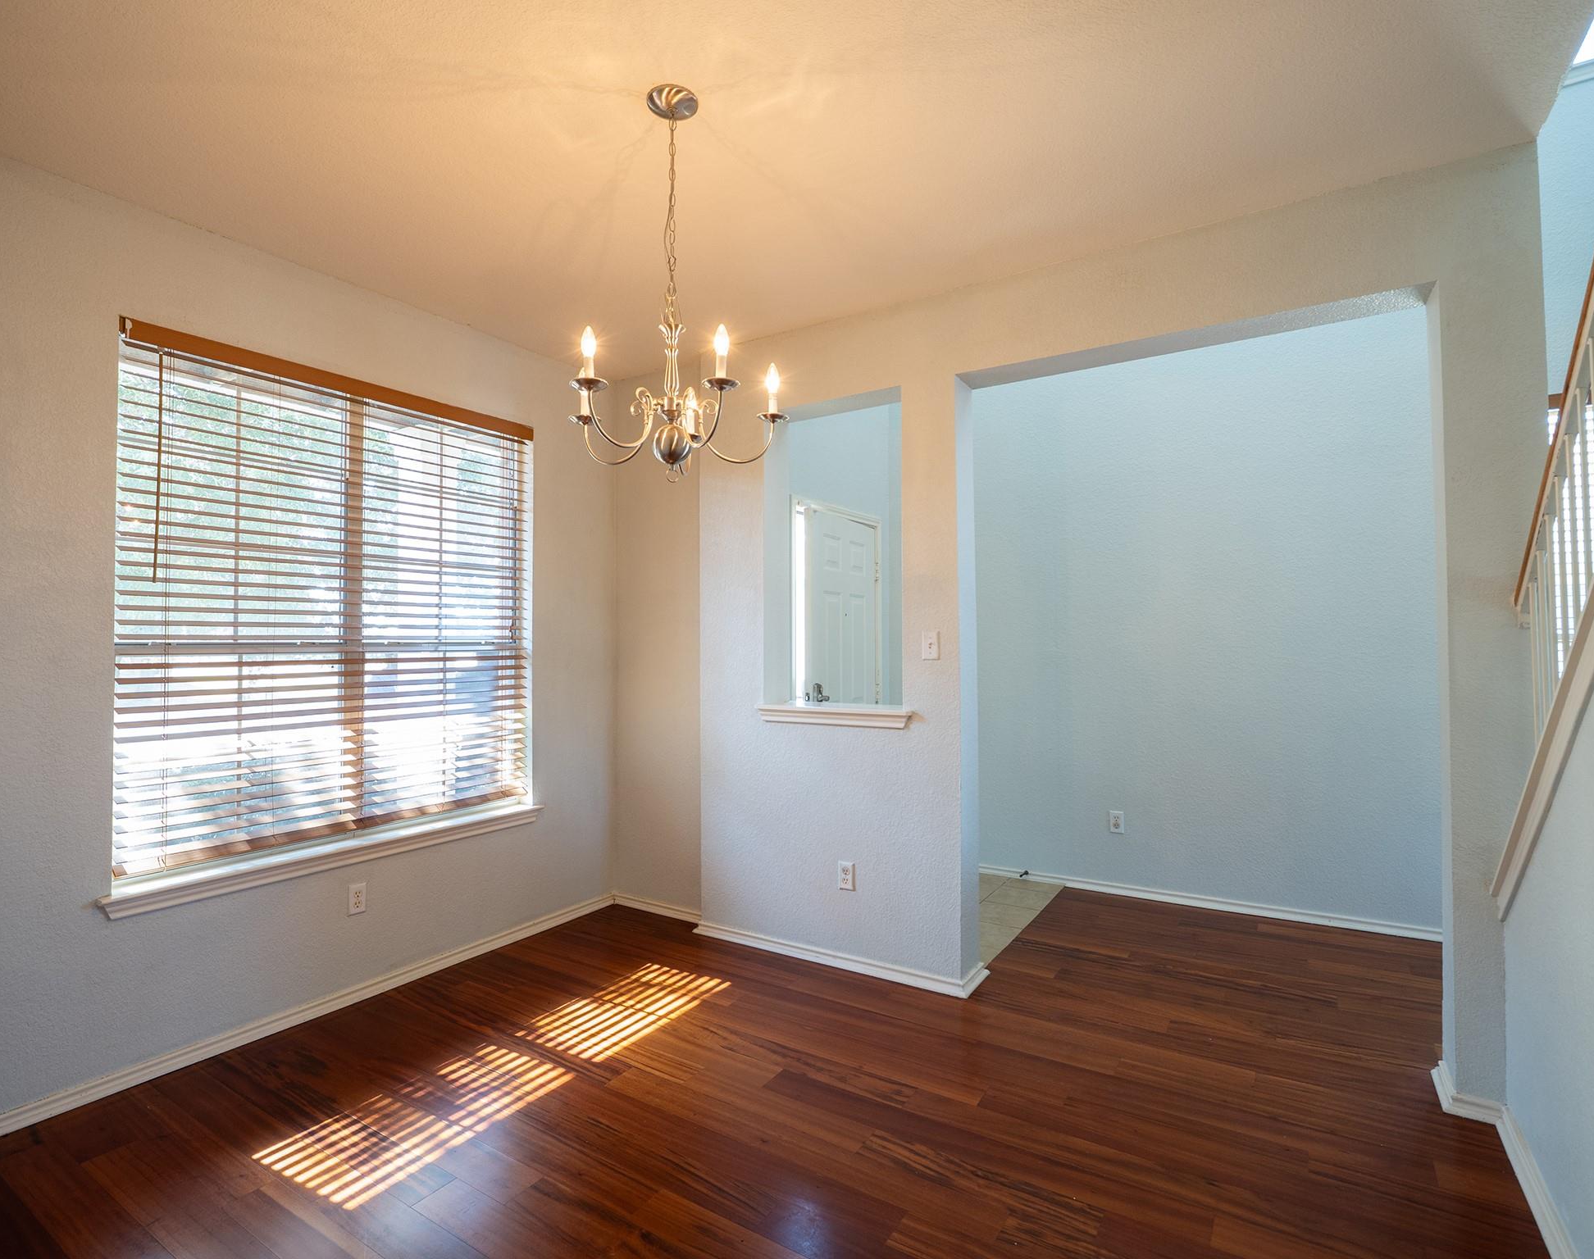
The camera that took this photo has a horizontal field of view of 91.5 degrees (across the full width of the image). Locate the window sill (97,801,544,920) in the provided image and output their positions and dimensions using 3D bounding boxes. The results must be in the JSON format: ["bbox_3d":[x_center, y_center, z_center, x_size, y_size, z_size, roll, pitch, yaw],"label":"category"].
[{"bbox_3d":[-1.670,0.853,2.998,0.143,0.073,1.609,-1,-1,33],"label":"window sill"}]

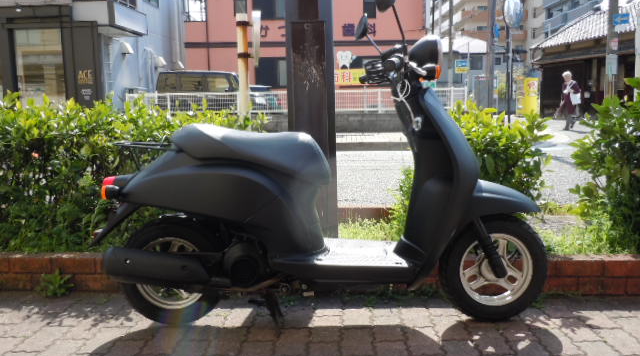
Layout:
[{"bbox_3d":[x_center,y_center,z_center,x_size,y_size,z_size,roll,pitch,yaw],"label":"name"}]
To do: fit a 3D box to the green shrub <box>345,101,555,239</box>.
[{"bbox_3d":[0.641,-0.051,2.800,1.000,0.700,0.720,-2,8,0],"label":"green shrub"}]

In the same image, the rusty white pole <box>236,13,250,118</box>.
[{"bbox_3d":[-0.498,-0.409,3.541,0.070,1.400,0.070,-2,8,0],"label":"rusty white pole"}]

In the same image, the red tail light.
[{"bbox_3d":[-0.747,0.037,1.842,0.065,0.088,0.130,-1,7,1],"label":"red tail light"}]

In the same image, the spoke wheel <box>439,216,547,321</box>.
[{"bbox_3d":[0.631,0.328,1.879,0.392,0.392,0.090,-1,7,1],"label":"spoke wheel"}]

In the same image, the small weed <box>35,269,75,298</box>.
[{"bbox_3d":[-1.155,0.456,2.256,0.150,0.125,0.110,-1,7,0],"label":"small weed"}]

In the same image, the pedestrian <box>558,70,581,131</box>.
[{"bbox_3d":[6.541,-2.036,13.600,0.500,1.560,0.500,-8,10,-38],"label":"pedestrian"}]

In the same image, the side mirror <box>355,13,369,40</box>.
[{"bbox_3d":[0.165,-0.597,2.053,0.042,0.100,0.105,14,2,-18],"label":"side mirror"}]

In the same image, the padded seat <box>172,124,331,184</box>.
[{"bbox_3d":[-0.238,-0.084,1.847,0.555,0.200,0.265,-1,7,1],"label":"padded seat"}]

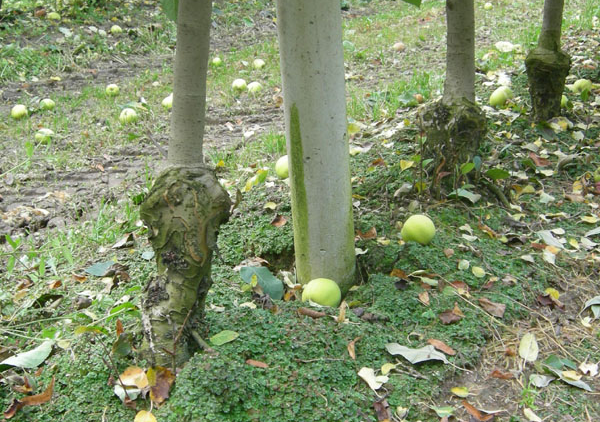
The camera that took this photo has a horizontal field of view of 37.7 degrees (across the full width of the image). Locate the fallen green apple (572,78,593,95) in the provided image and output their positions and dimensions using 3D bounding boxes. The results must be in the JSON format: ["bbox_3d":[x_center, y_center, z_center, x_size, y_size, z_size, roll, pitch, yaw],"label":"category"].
[{"bbox_3d":[1.100,-0.487,3.420,0.075,0.068,0.075,0,17,0],"label":"fallen green apple"}]

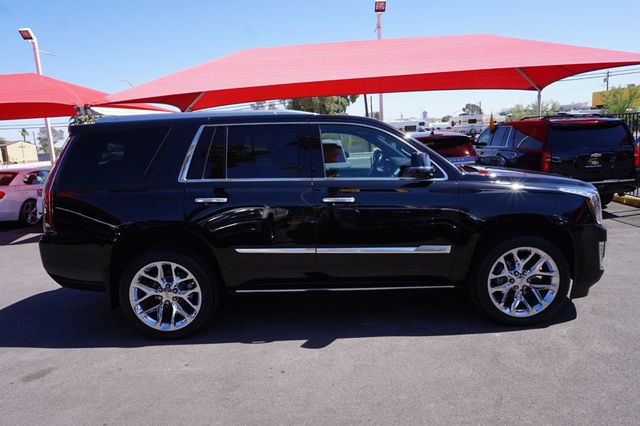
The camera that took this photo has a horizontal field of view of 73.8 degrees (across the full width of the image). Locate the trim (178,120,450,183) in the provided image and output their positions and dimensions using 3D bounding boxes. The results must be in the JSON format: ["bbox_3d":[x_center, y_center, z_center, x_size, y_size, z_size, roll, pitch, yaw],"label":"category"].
[{"bbox_3d":[-0.045,-0.497,3.474,2.200,0.500,0.180,0,9,0],"label":"trim"}]

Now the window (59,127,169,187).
[{"bbox_3d":[-1.690,-0.458,3.489,0.900,0.470,0.160,0,9,0],"label":"window"}]

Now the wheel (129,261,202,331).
[{"bbox_3d":[-1.299,0.701,3.596,0.600,0.600,0.220,-3,9,0],"label":"wheel"}]

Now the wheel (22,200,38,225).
[{"bbox_3d":[-6.858,-0.001,10.000,0.200,0.550,0.550,-3,9,0],"label":"wheel"}]

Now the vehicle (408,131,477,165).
[{"bbox_3d":[3.220,-1.527,13.546,1.970,1.780,4.800,-3,9,0],"label":"vehicle"}]

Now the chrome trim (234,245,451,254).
[{"bbox_3d":[0.186,0.298,3.445,1.750,0.050,0.040,0,9,0],"label":"chrome trim"}]

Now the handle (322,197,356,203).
[{"bbox_3d":[0.152,-0.104,3.393,0.265,0.045,0.060,0,9,0],"label":"handle"}]

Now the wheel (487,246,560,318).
[{"bbox_3d":[1.720,0.585,3.600,0.600,0.600,0.220,-3,9,0],"label":"wheel"}]

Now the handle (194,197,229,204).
[{"bbox_3d":[-0.861,-0.100,3.387,0.265,0.045,0.060,0,9,0],"label":"handle"}]

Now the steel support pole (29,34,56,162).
[{"bbox_3d":[-9.523,-3.191,14.926,0.140,5.800,0.140,-3,9,0],"label":"steel support pole"}]

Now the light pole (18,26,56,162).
[{"bbox_3d":[-9.557,-3.285,14.689,0.420,6.060,0.650,-3,9,0],"label":"light pole"}]

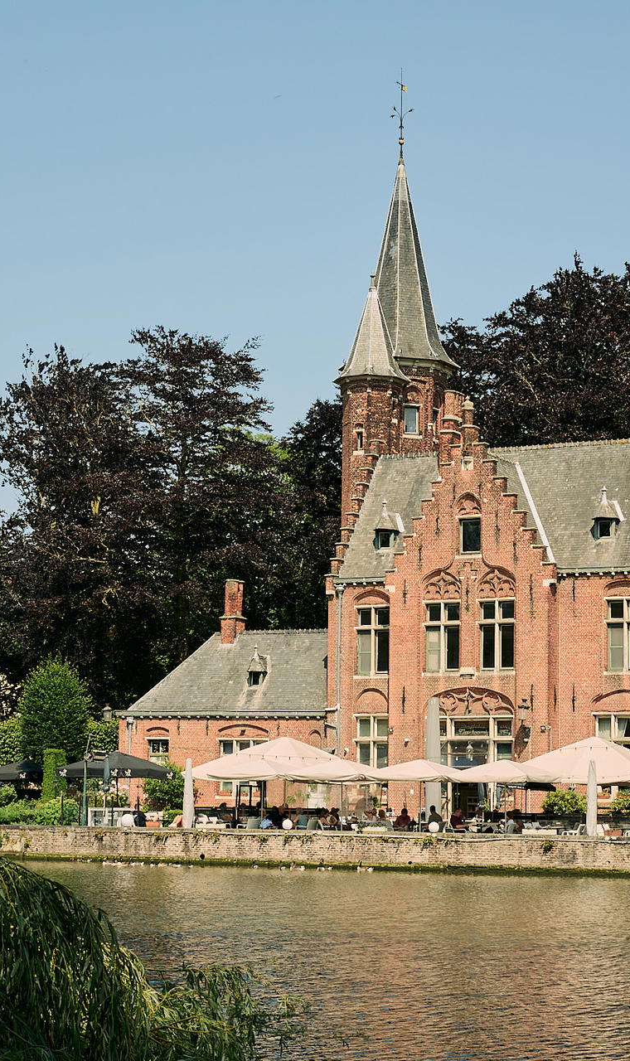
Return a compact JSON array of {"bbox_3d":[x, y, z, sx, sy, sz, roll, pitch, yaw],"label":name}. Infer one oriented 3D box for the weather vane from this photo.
[{"bbox_3d":[3.689,-17.685,86.798,0.850,3.730,0.850,-4,-8,33],"label":"weather vane"}]

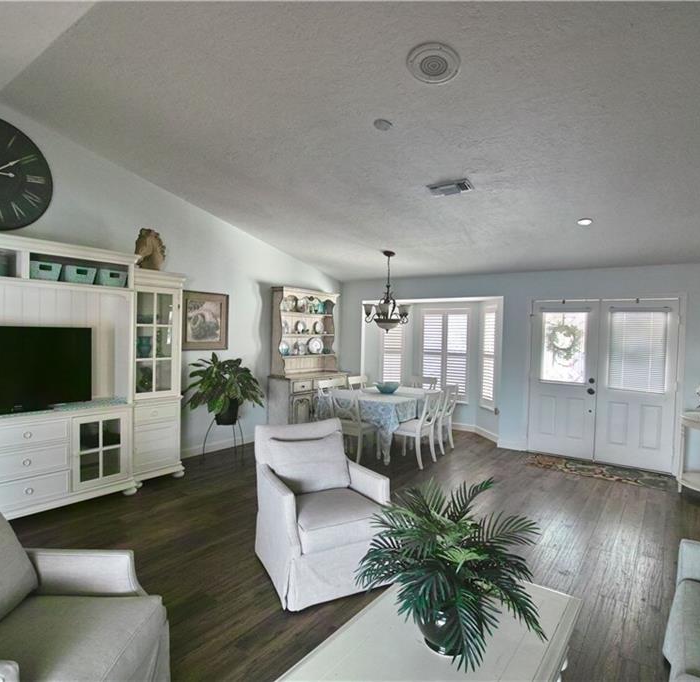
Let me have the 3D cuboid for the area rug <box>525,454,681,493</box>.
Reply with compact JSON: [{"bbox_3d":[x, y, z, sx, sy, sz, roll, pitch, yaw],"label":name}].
[{"bbox_3d":[2.923,1.524,5.027,1.500,0.012,0.580,2,2,36],"label":"area rug"}]

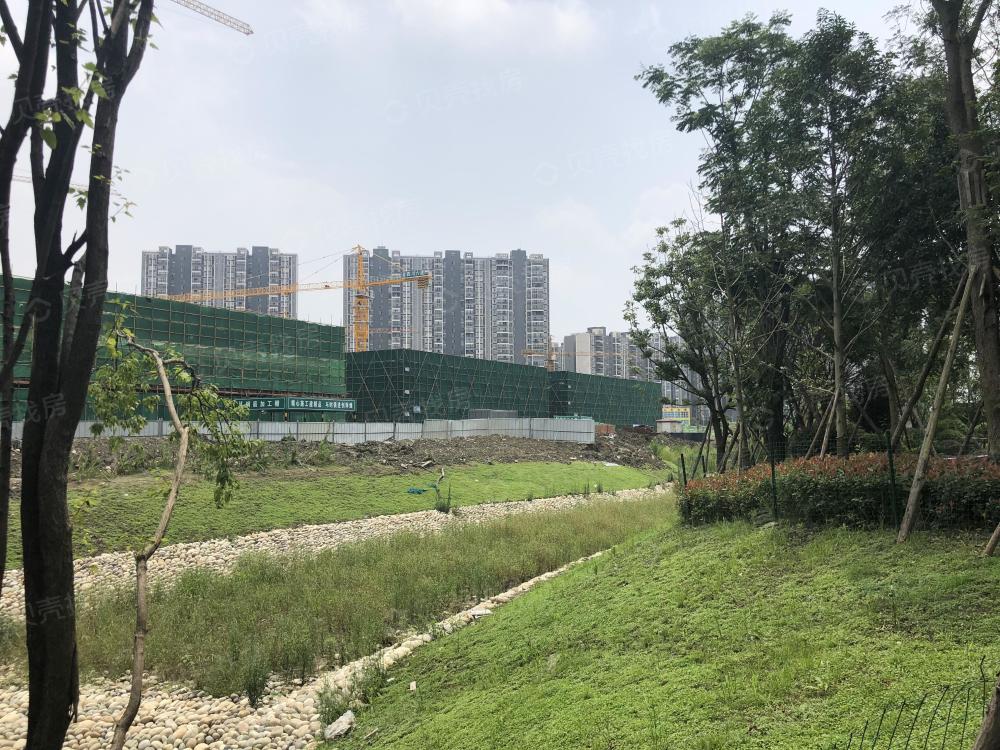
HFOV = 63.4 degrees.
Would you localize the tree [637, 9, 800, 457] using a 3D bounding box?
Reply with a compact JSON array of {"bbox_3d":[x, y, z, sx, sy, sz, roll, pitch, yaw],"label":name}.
[{"bbox_3d":[4.666,-2.854,17.273,3.450,9.950,3.300,-1,-3,15],"label":"tree"}]

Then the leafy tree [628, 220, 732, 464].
[{"bbox_3d":[3.869,-0.575,17.150,2.350,5.470,2.300,-1,-3,13],"label":"leafy tree"}]

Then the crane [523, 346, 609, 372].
[{"bbox_3d":[21.040,1.710,230.000,30.000,25.000,2.500,1,-3,-11],"label":"crane"}]

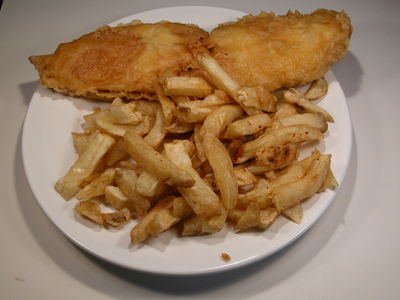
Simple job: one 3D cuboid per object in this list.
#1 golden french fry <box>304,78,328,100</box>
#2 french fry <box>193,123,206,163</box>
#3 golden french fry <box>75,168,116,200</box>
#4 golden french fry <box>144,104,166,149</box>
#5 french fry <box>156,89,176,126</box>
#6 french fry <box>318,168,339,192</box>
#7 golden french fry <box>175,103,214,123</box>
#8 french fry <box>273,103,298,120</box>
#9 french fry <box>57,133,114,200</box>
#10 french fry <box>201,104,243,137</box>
[{"bbox_3d":[0.100,-0.053,0.497,0.021,0.008,0.011,-38,64,-15],"label":"golden french fry"},{"bbox_3d":[0.000,-0.006,0.461,0.010,0.011,0.036,-5,56,-2],"label":"french fry"},{"bbox_3d":[-0.081,0.027,0.448,0.031,0.009,0.009,-35,62,-9],"label":"golden french fry"},{"bbox_3d":[-0.037,-0.020,0.471,0.012,0.011,0.036,7,59,6],"label":"golden french fry"},{"bbox_3d":[-0.027,-0.035,0.470,0.011,0.010,0.032,-11,74,-7],"label":"french fry"},{"bbox_3d":[0.098,0.024,0.443,0.013,0.010,0.016,-18,68,-11],"label":"french fry"},{"bbox_3d":[-0.004,-0.031,0.470,0.033,0.012,0.013,-4,56,3],"label":"golden french fry"},{"bbox_3d":[0.071,-0.032,0.479,0.021,0.010,0.010,-22,58,-13],"label":"french fry"},{"bbox_3d":[-0.090,0.012,0.452,0.013,0.011,0.054,33,77,21],"label":"french fry"},{"bbox_3d":[0.019,-0.022,0.461,0.033,0.012,0.013,-33,60,-29],"label":"french fry"}]

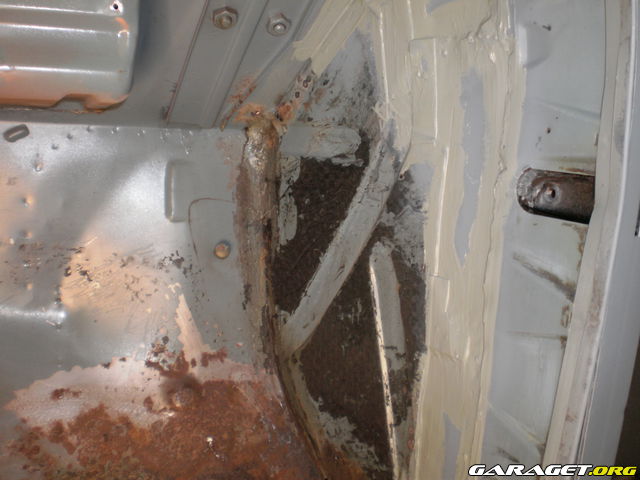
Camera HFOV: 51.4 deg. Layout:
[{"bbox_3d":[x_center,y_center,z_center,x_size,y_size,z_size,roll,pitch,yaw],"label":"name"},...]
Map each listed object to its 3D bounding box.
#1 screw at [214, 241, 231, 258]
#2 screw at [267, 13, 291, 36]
[{"bbox_3d":[-0.094,0.009,0.640,0.015,0.015,0.008,-2,11,-7],"label":"screw"},{"bbox_3d":[-0.034,-0.178,0.550,0.019,0.019,0.013,-1,45,-5],"label":"screw"}]

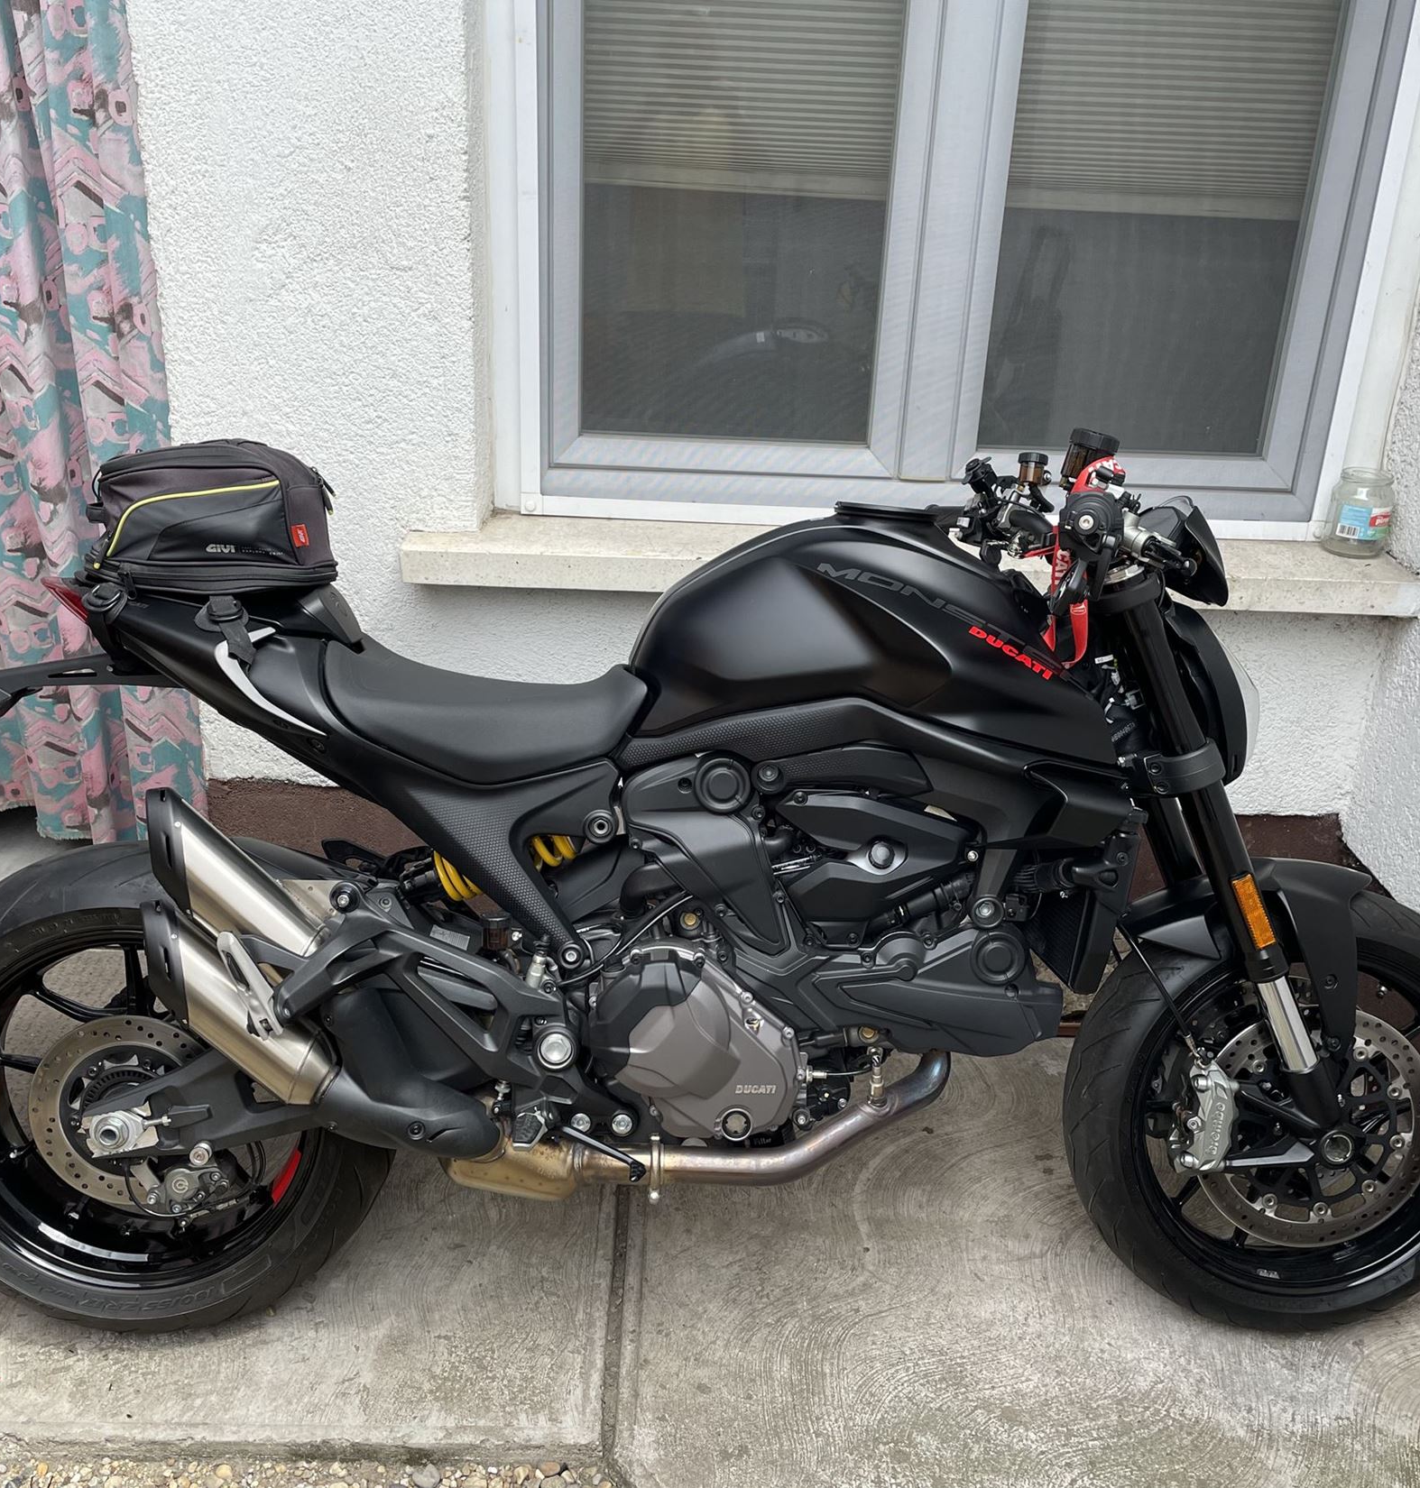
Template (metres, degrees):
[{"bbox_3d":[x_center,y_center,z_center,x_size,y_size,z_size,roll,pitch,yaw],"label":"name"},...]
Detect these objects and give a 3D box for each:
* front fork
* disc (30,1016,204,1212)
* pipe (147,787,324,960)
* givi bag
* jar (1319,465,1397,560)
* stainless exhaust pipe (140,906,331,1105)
[{"bbox_3d":[0.640,0.125,1.923,0.100,0.760,0.270,-23,11,0],"label":"front fork"},{"bbox_3d":[-0.692,0.443,1.796,0.245,0.245,0.018,0,10,-5],"label":"disc"},{"bbox_3d":[-0.531,0.169,1.674,0.285,0.105,0.095,40,5,-10],"label":"pipe"},{"bbox_3d":[-0.575,-0.273,1.764,0.265,0.180,0.215,1,10,-4],"label":"givi bag"},{"bbox_3d":[1.101,-0.392,2.528,0.100,0.136,0.100,2,24,-1],"label":"jar"},{"bbox_3d":[-0.543,0.298,1.694,0.290,0.100,0.095,40,5,-10],"label":"stainless exhaust pipe"}]

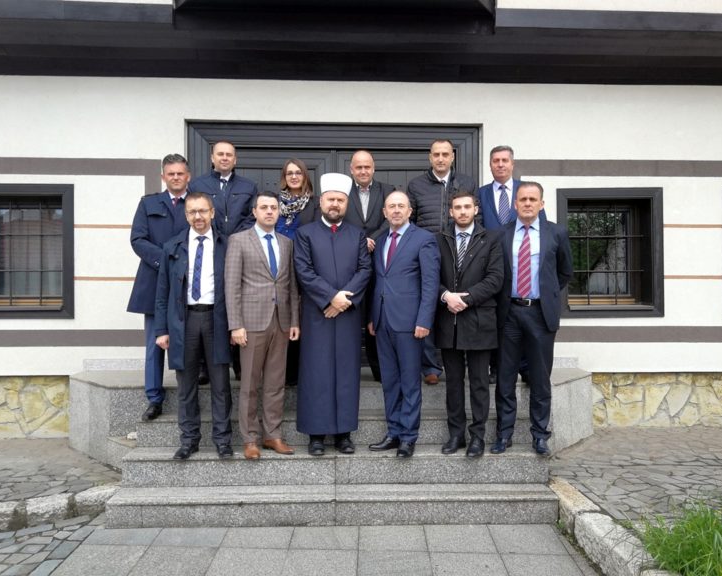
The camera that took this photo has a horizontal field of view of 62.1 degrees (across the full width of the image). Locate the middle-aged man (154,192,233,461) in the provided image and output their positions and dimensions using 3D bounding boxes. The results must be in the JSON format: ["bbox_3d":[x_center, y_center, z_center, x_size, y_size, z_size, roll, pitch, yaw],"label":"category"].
[{"bbox_3d":[-1.110,0.237,3.970,0.540,1.750,0.360,0,0,-14],"label":"middle-aged man"}]

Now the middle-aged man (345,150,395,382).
[{"bbox_3d":[0.026,-0.174,4.520,0.500,1.728,0.340,0,2,0],"label":"middle-aged man"}]

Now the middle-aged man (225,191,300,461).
[{"bbox_3d":[-0.662,0.225,4.027,0.510,1.761,0.340,0,2,-7],"label":"middle-aged man"}]

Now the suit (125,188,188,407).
[{"bbox_3d":[-1.375,0.065,4.323,0.560,1.552,0.360,-1,2,-14],"label":"suit"}]

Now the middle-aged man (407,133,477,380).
[{"bbox_3d":[0.620,-0.217,4.560,0.550,1.842,0.360,0,2,2],"label":"middle-aged man"}]

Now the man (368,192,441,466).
[{"bbox_3d":[0.285,0.232,4.020,0.510,1.765,0.340,0,0,21],"label":"man"}]

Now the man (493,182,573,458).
[{"bbox_3d":[1.161,0.190,4.066,0.540,1.826,0.360,0,2,12],"label":"man"}]

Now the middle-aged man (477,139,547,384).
[{"bbox_3d":[1.175,-0.187,4.680,0.530,1.850,0.340,0,0,18],"label":"middle-aged man"}]

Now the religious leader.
[{"bbox_3d":[-0.193,0.160,4.066,0.540,1.887,0.380,0,2,-1],"label":"religious leader"}]

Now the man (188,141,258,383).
[{"bbox_3d":[-1.033,-0.203,4.501,0.550,1.811,0.360,0,2,-7],"label":"man"}]

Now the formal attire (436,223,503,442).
[{"bbox_3d":[0.734,0.301,4.050,0.490,1.490,0.350,0,0,19],"label":"formal attire"}]

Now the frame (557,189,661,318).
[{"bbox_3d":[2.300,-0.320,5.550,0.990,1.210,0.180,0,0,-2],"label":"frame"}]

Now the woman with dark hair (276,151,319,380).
[{"bbox_3d":[-0.490,-0.125,4.630,0.440,1.730,0.310,0,0,12],"label":"woman with dark hair"}]

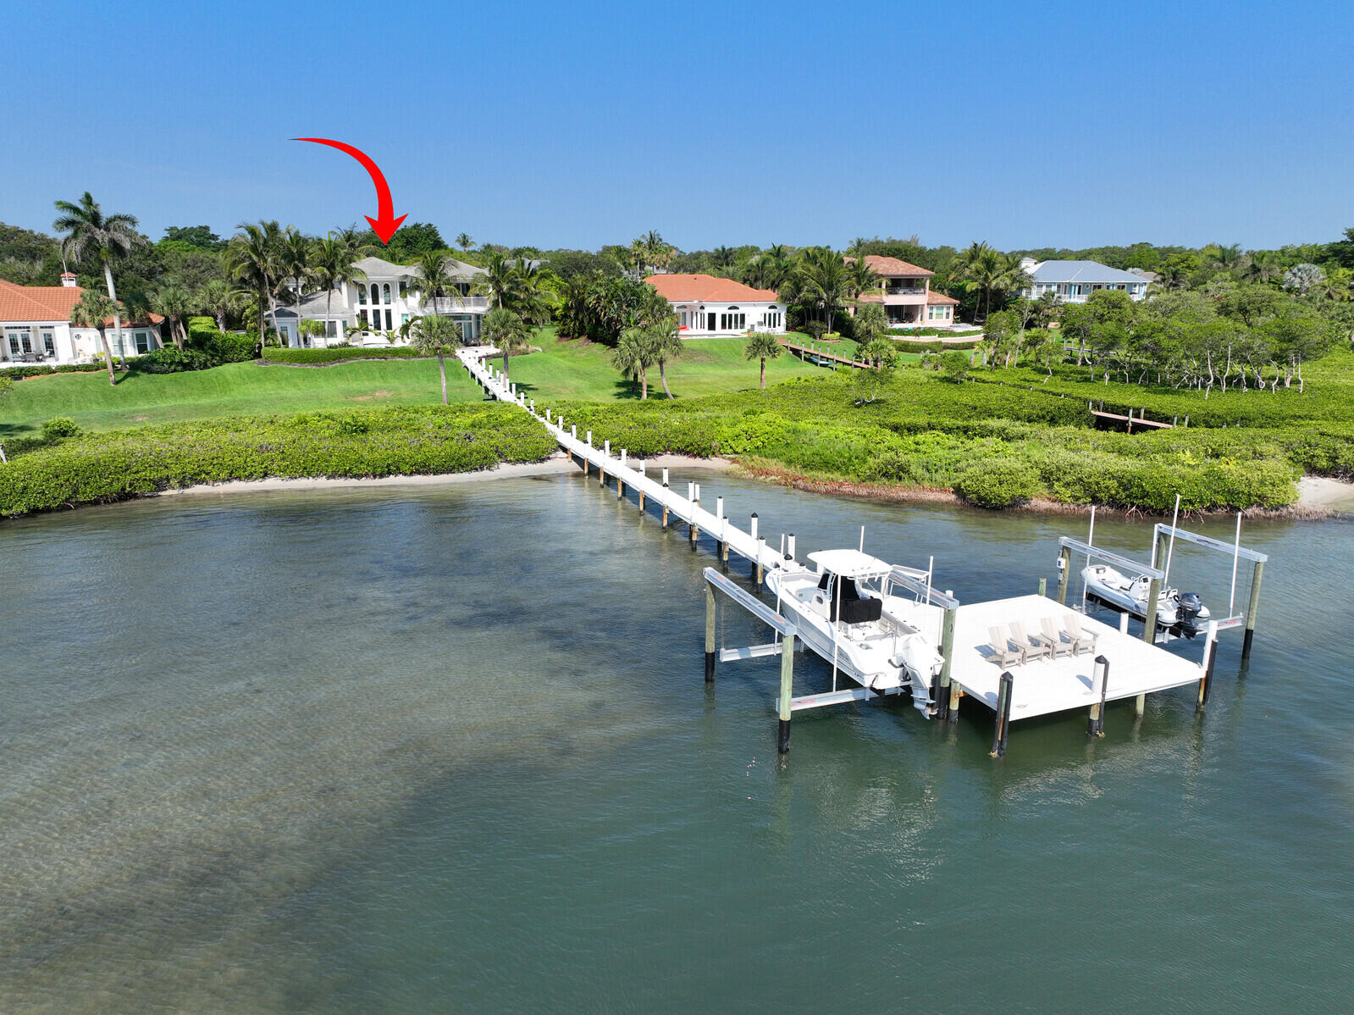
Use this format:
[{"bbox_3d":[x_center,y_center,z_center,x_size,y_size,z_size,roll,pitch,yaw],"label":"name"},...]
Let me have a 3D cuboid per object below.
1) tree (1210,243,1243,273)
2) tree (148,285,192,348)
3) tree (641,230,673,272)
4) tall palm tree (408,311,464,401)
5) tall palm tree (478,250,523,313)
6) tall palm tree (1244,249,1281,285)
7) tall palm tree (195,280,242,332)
[{"bbox_3d":[93.749,-39.302,160.117,5.775,11.210,5.775,8,17,29],"label":"tree"},{"bbox_3d":[-48.760,-18.200,90.320,4.170,6.400,4.170,0,14,0],"label":"tree"},{"bbox_3d":[-3.320,-39.270,155.110,5.420,12.880,5.420,0,14,0],"label":"tree"},{"bbox_3d":[-19.040,-11.670,73.930,4.330,7.030,4.330,0,14,0],"label":"tall palm tree"},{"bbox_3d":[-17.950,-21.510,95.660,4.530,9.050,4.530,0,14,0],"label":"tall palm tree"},{"bbox_3d":[90.936,-34.881,145.771,5.915,9.741,5.915,9,17,30],"label":"tall palm tree"},{"bbox_3d":[-49.760,-21.610,101.830,5.050,6.180,5.050,0,14,0],"label":"tall palm tree"}]

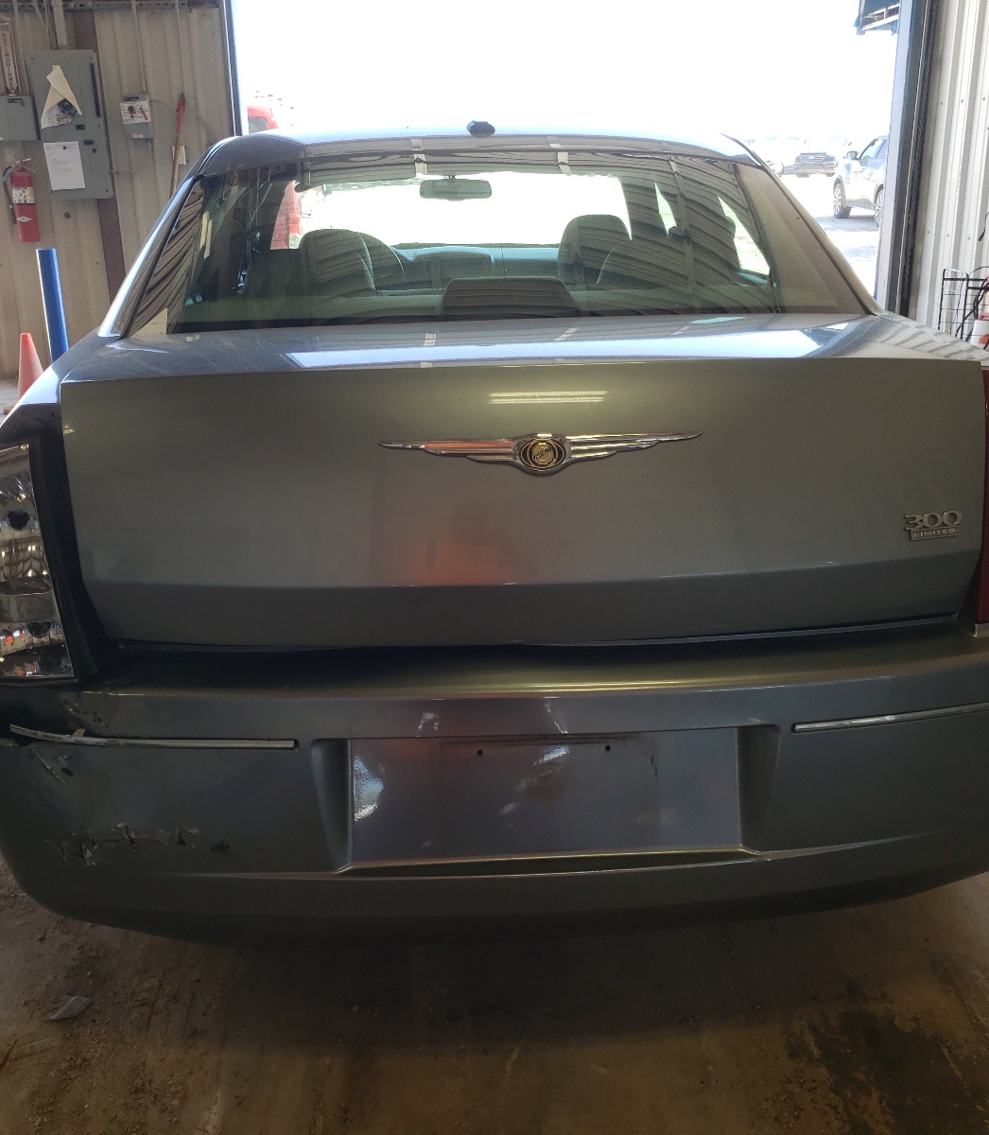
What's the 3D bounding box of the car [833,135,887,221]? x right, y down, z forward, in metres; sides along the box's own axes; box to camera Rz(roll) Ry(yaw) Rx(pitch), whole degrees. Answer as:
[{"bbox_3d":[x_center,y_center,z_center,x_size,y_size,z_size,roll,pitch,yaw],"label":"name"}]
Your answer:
[{"bbox_3d":[7.967,-7.510,21.782,1.860,1.650,4.600,-2,20,-1],"label":"car"}]

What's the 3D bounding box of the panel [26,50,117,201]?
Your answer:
[{"bbox_3d":[-2.652,-2.798,7.209,0.380,0.870,0.140,-3,20,-3],"label":"panel"}]

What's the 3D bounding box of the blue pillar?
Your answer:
[{"bbox_3d":[-2.597,-1.431,6.767,0.118,0.900,0.118,-3,20,-3],"label":"blue pillar"}]

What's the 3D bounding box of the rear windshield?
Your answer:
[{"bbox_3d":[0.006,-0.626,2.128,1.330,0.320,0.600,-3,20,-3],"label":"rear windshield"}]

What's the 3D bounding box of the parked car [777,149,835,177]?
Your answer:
[{"bbox_3d":[13.450,-17.239,47.683,1.840,1.580,4.600,4,21,14],"label":"parked car"}]

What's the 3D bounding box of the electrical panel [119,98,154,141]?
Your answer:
[{"bbox_3d":[-2.248,-2.854,7.205,0.165,0.260,0.110,-3,20,-3],"label":"electrical panel"}]

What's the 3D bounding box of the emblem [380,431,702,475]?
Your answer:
[{"bbox_3d":[0.061,-0.147,1.490,0.425,0.056,0.022,-3,20,-3],"label":"emblem"}]

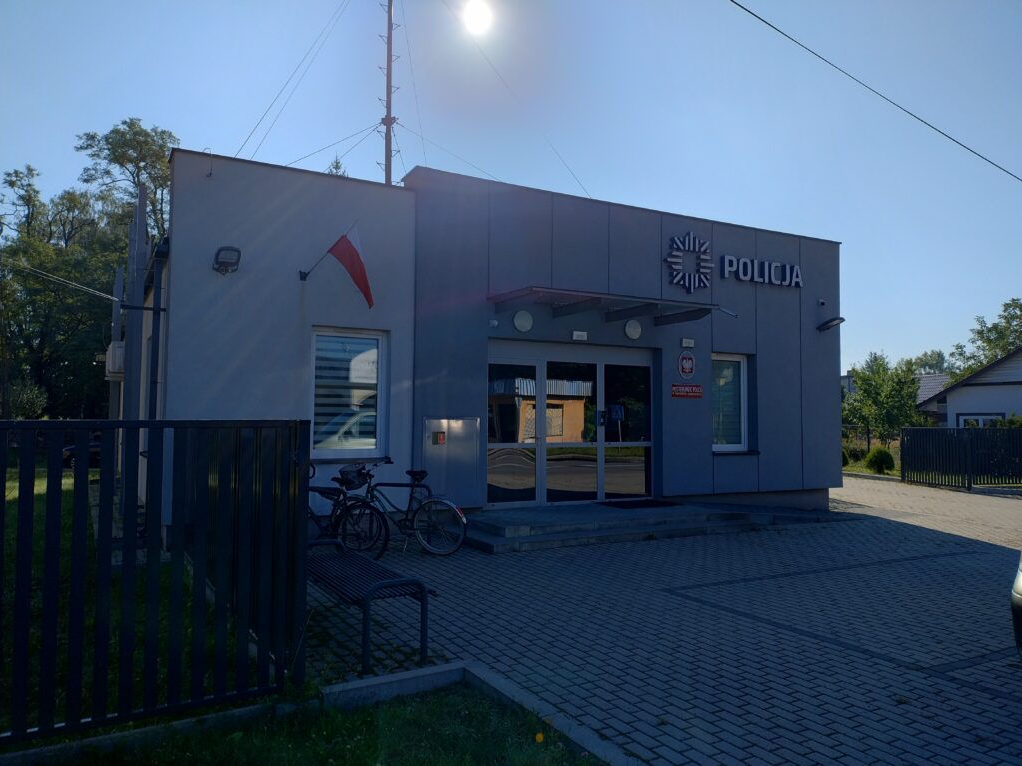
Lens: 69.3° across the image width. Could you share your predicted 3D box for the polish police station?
[{"bbox_3d":[-1.357,-0.148,15.767,11.337,4.910,11.000,2,-3,-28],"label":"polish police station"}]

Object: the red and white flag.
[{"bbox_3d":[-1.949,-1.419,9.000,0.600,1.000,0.250,-1,-3,25],"label":"red and white flag"}]

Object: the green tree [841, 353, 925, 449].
[{"bbox_3d":[18.177,0.991,36.622,4.300,4.990,4.300,-1,-3,26],"label":"green tree"}]

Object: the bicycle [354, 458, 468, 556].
[{"bbox_3d":[-1.278,1.472,8.691,1.740,1.050,0.580,0,-3,18],"label":"bicycle"}]

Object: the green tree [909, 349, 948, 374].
[{"bbox_3d":[51.944,1.346,91.737,6.500,10.800,6.500,-1,-3,29],"label":"green tree"}]

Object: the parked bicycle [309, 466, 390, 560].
[{"bbox_3d":[-2.100,1.431,8.132,1.740,1.050,0.600,0,-3,17],"label":"parked bicycle"}]

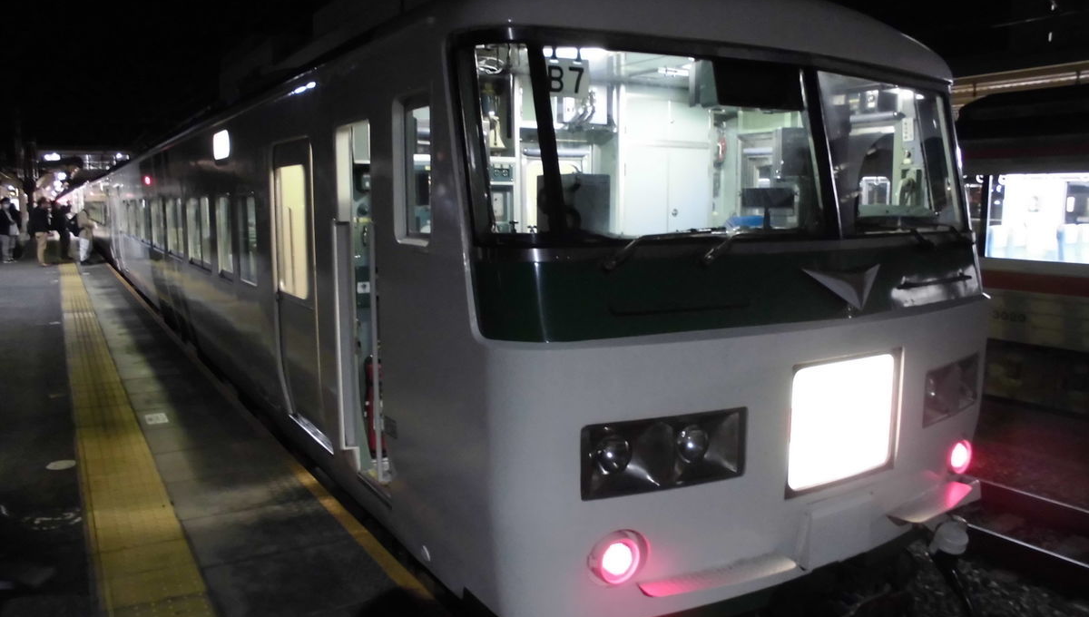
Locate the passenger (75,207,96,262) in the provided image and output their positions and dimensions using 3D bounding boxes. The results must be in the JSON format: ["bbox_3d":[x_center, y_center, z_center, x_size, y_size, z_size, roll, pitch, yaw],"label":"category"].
[{"bbox_3d":[-11.910,-1.885,21.236,0.500,1.500,0.480,-8,11,-44],"label":"passenger"}]

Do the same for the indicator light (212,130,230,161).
[{"bbox_3d":[-2.606,-1.324,6.619,0.060,0.220,0.560,-5,9,-30],"label":"indicator light"}]

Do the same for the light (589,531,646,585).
[{"bbox_3d":[0.266,0.904,2.957,0.190,0.190,0.100,-5,9,-30],"label":"light"}]

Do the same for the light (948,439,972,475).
[{"bbox_3d":[2.029,0.724,3.989,0.175,0.175,0.100,-5,9,-30],"label":"light"}]

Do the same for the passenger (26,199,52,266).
[{"bbox_3d":[-12.697,-1.913,20.527,0.480,1.680,0.500,-4,8,-25],"label":"passenger"}]

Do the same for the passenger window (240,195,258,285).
[{"bbox_3d":[-2.153,-0.504,5.951,0.050,0.640,0.590,-5,9,-30],"label":"passenger window"}]

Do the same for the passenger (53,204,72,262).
[{"bbox_3d":[-13.251,-2.136,22.512,0.420,1.620,0.480,-5,9,-30],"label":"passenger"}]

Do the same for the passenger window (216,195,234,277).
[{"bbox_3d":[-2.632,-0.600,6.753,0.050,0.660,0.630,-5,9,-30],"label":"passenger window"}]

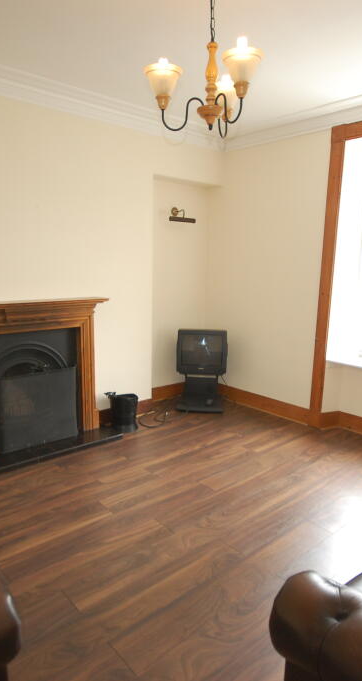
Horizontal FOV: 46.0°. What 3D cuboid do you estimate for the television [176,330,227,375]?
[{"bbox_3d":[0.237,0.086,4.586,0.518,0.468,0.443,2,11,4],"label":"television"}]

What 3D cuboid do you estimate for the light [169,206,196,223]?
[{"bbox_3d":[-0.020,-1.307,4.417,0.338,0.157,0.151,-8,14,-40],"label":"light"}]

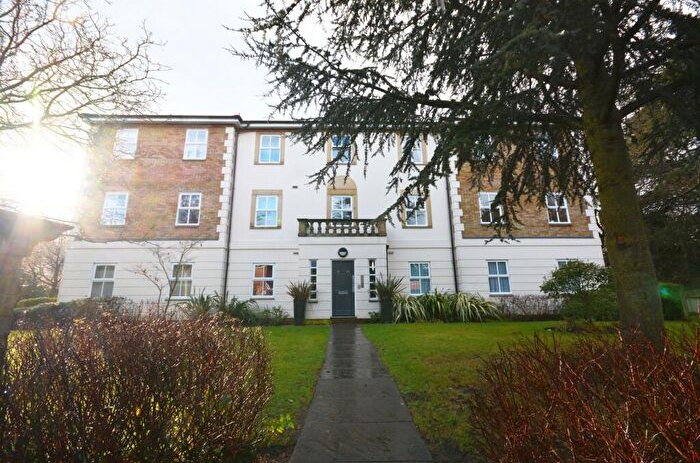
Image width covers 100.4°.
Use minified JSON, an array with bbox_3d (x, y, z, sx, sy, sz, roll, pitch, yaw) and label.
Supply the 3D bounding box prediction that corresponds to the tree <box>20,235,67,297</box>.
[{"bbox_3d":[-21.900,2.750,21.000,4.700,5.700,4.500,-1,-12,0],"label":"tree"}]

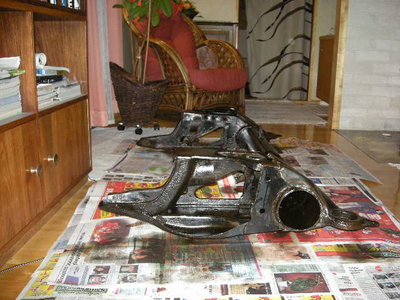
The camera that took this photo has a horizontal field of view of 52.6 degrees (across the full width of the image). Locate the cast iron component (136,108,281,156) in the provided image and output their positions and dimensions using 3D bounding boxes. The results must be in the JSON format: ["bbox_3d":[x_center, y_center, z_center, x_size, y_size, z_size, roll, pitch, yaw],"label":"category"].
[{"bbox_3d":[0.070,-0.096,2.159,0.797,0.231,0.308,-1,14,-6],"label":"cast iron component"}]

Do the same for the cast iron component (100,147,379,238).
[{"bbox_3d":[0.098,0.123,1.292,0.836,0.231,0.264,2,14,4],"label":"cast iron component"}]

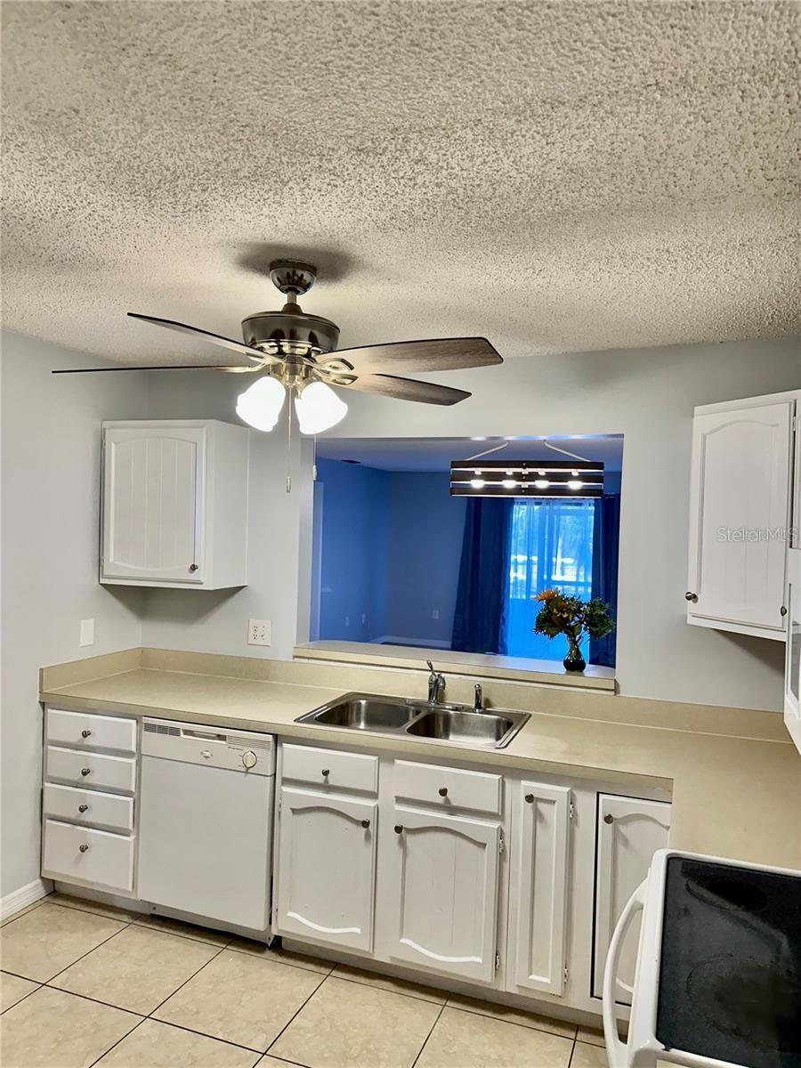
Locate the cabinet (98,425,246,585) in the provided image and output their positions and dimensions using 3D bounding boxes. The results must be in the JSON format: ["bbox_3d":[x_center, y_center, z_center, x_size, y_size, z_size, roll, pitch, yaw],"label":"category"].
[{"bbox_3d":[-1.078,-0.138,3.536,0.630,0.763,0.306,2,1,21],"label":"cabinet"}]

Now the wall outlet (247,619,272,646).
[{"bbox_3d":[-0.676,0.473,3.542,0.121,0.119,0.009,2,1,21],"label":"wall outlet"}]

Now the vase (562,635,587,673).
[{"bbox_3d":[0.725,0.491,3.082,0.094,0.150,0.094,2,1,21],"label":"vase"}]

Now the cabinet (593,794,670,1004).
[{"bbox_3d":[0.827,1.169,2.589,0.265,0.680,0.530,2,1,21],"label":"cabinet"}]

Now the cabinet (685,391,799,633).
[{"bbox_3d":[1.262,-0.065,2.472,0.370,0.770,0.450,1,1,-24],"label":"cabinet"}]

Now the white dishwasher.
[{"bbox_3d":[-0.665,1.154,3.186,0.608,0.808,0.600,2,1,21],"label":"white dishwasher"}]

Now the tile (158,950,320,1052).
[{"bbox_3d":[-0.559,1.634,2.617,0.451,0.010,0.451,2,1,21],"label":"tile"}]

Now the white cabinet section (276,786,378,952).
[{"bbox_3d":[-0.179,1.236,2.966,0.400,0.565,0.530,2,1,21],"label":"white cabinet section"}]

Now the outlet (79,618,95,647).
[{"bbox_3d":[-1.454,0.460,3.449,0.008,0.120,0.076,2,1,21],"label":"outlet"}]

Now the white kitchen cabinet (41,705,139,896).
[{"bbox_3d":[-1.214,1.127,3.382,0.525,0.788,0.580,2,1,21],"label":"white kitchen cabinet"}]

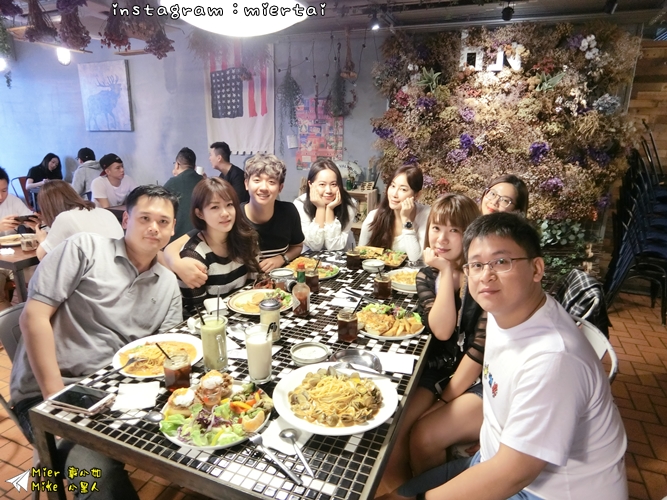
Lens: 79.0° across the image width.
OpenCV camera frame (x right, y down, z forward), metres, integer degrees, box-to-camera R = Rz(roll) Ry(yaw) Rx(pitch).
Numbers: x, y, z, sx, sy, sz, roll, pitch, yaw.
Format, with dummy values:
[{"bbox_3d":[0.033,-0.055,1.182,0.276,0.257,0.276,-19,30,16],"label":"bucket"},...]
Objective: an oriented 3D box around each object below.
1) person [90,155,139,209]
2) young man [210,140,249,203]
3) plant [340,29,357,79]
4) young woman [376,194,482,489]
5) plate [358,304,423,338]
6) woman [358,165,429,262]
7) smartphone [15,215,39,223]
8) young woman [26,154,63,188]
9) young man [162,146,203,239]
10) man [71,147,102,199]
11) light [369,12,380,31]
[{"bbox_3d":[-1.850,-0.200,3.490,0.800,1.240,0.520,15,21,38],"label":"person"},{"bbox_3d":[-1.067,-0.355,4.003,0.750,1.320,0.500,4,16,17],"label":"young man"},{"bbox_3d":[0.140,-1.823,3.772,0.165,0.460,0.160,-6,16,-20],"label":"plant"},{"bbox_3d":[0.460,0.437,1.520,0.650,1.280,0.470,-8,19,-30],"label":"young woman"},{"bbox_3d":[0.191,0.233,1.366,0.234,0.066,0.234,0,15,0],"label":"plate"},{"bbox_3d":[0.385,0.174,2.360,0.480,1.290,0.750,7,17,18],"label":"woman"},{"bbox_3d":[-1.859,-0.191,2.450,0.150,0.075,0.009,-13,65,-39],"label":"smartphone"},{"bbox_3d":[-3.260,-0.535,4.680,0.780,1.130,0.470,13,20,34],"label":"young woman"},{"bbox_3d":[-1.354,-0.229,3.586,0.780,1.300,0.520,8,17,27],"label":"young man"},{"bbox_3d":[-2.500,-0.421,4.200,0.780,1.220,0.500,15,21,38],"label":"man"},{"bbox_3d":[0.364,-2.030,3.594,0.120,0.160,0.110,8,18,21],"label":"light"}]

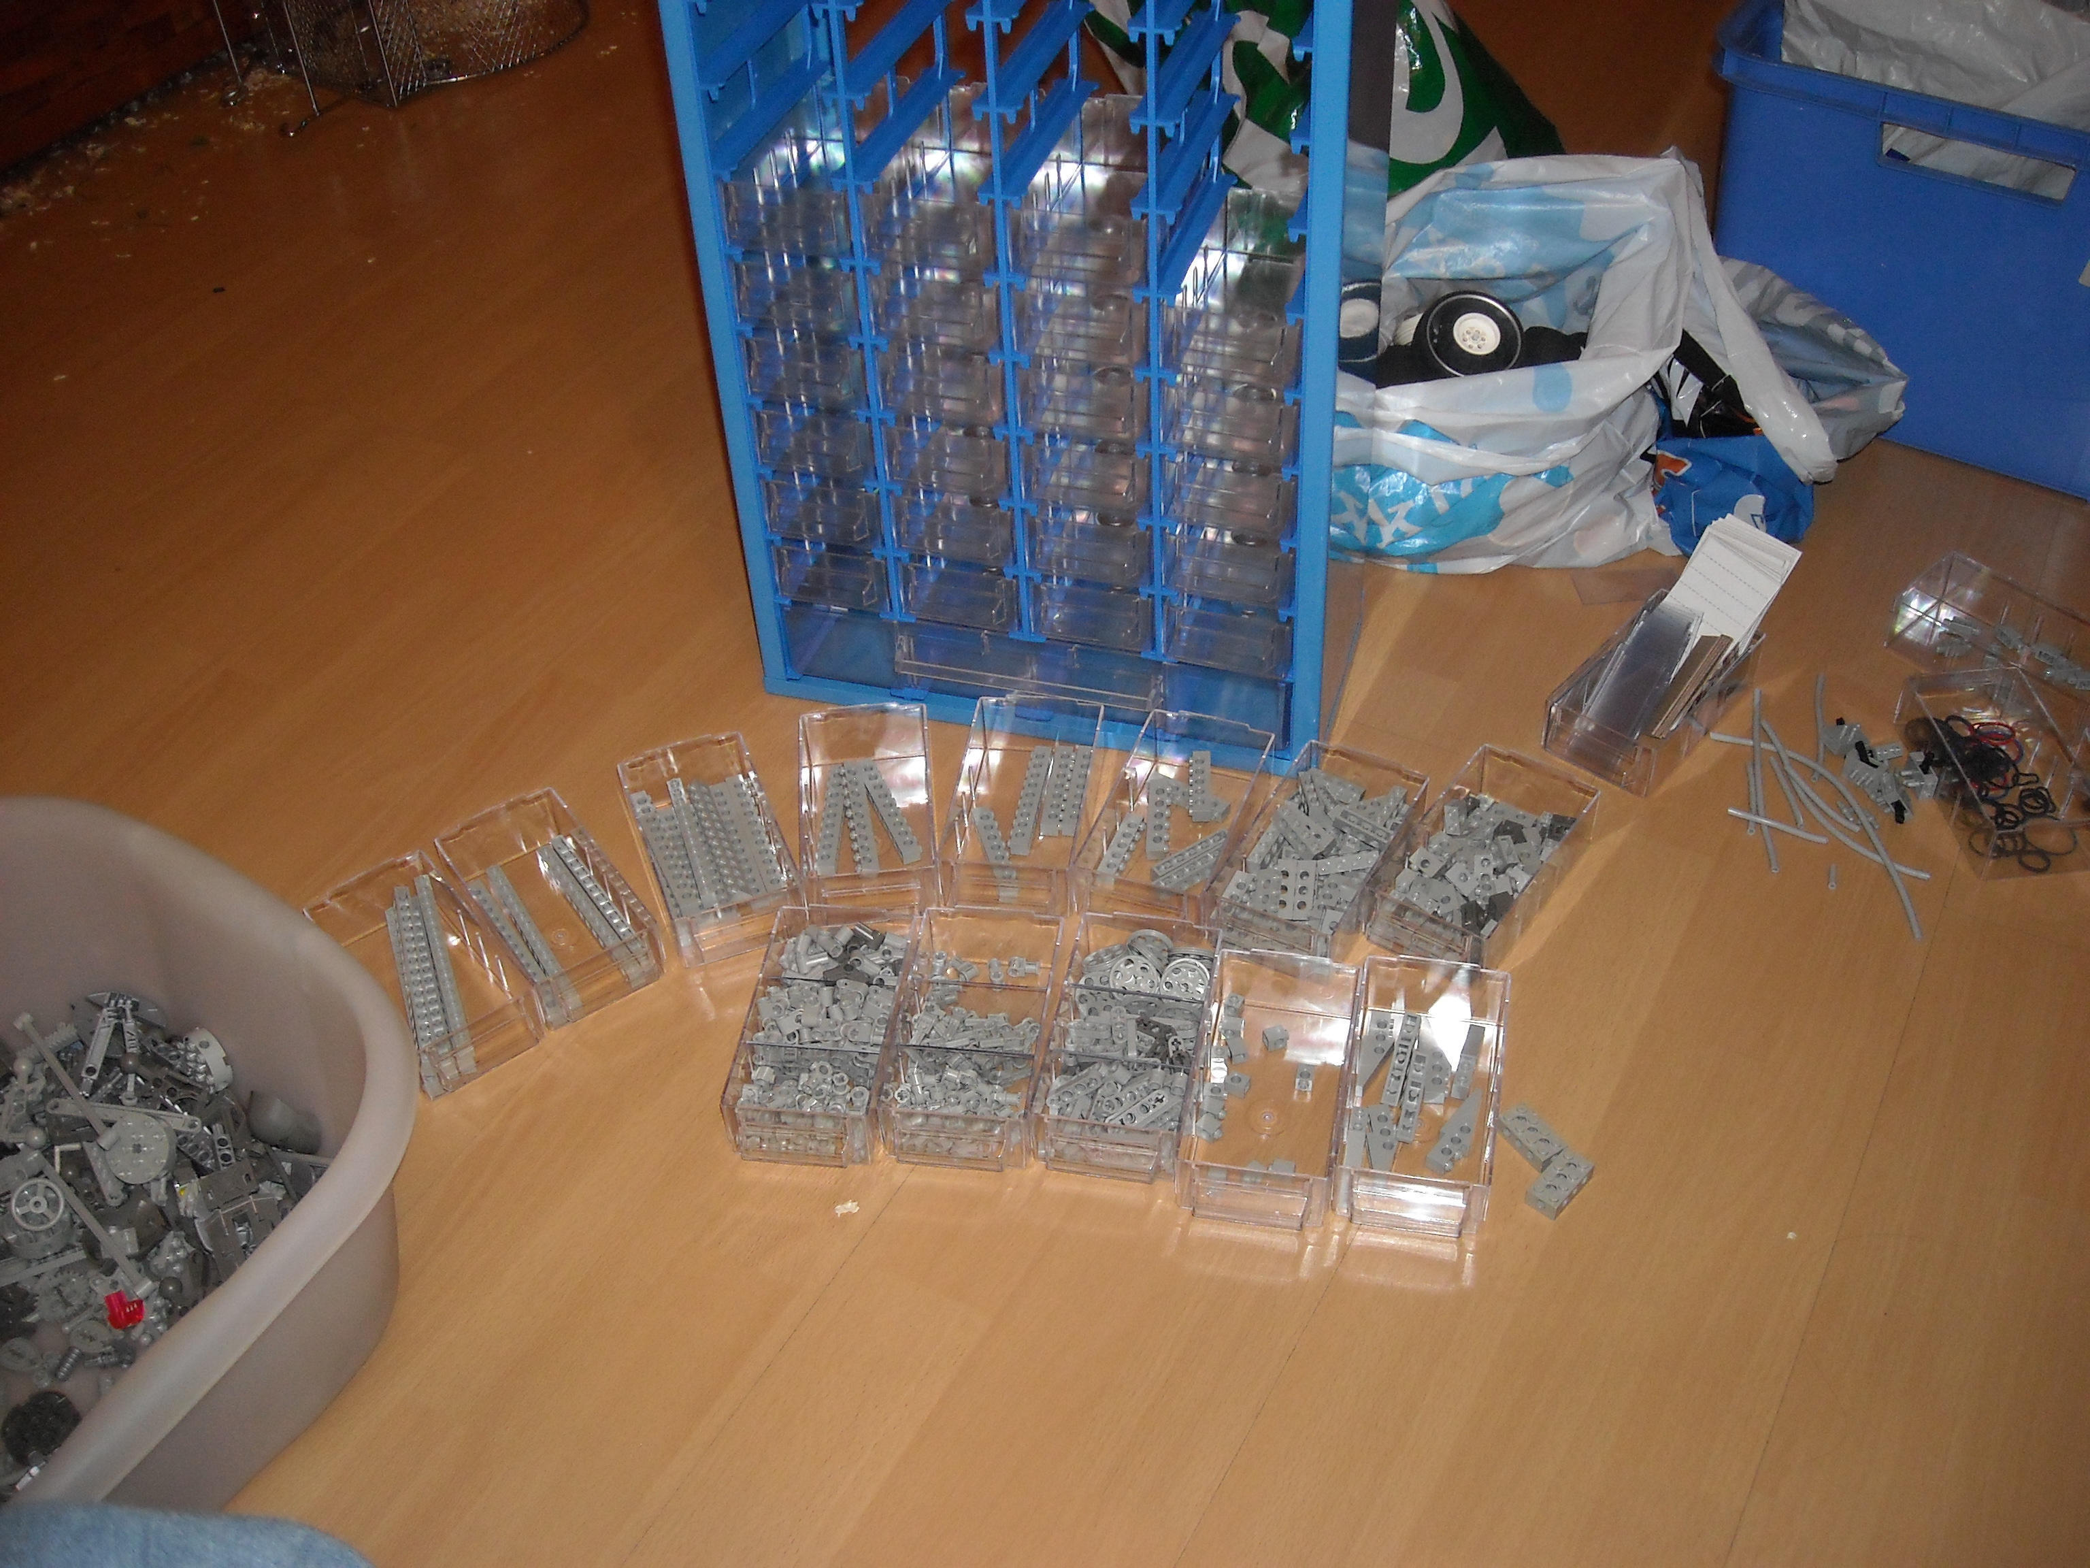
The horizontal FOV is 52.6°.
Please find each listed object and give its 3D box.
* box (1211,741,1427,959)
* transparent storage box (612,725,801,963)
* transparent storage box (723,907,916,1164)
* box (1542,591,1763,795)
[{"bbox_3d":[0.141,0.038,1.087,0.067,0.034,0.130,19,47,23],"label":"box"},{"bbox_3d":[-0.172,0.034,1.091,0.065,0.035,0.128,-15,43,-14],"label":"transparent storage box"},{"bbox_3d":[-0.106,0.120,1.014,0.067,0.034,0.130,4,43,8],"label":"transparent storage box"},{"bbox_3d":[0.334,-0.051,1.155,0.065,0.035,0.128,28,50,31],"label":"box"}]

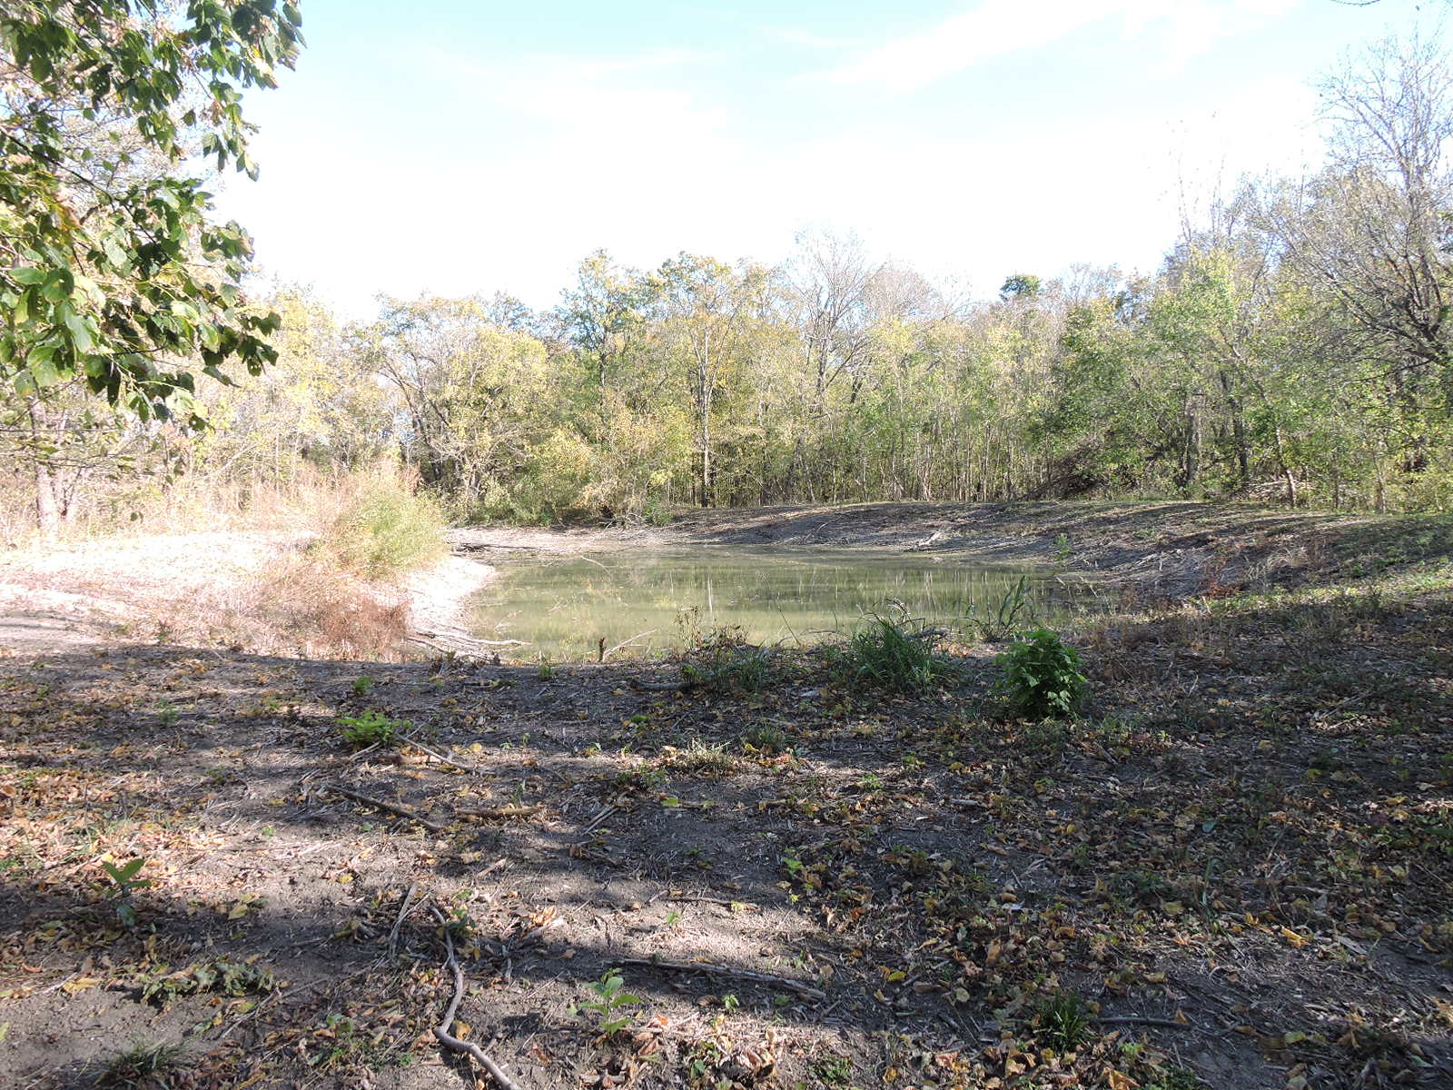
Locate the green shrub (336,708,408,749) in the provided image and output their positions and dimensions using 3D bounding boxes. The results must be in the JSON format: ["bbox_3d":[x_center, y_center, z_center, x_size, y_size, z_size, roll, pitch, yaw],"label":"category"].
[{"bbox_3d":[-2.268,1.144,6.434,0.440,0.230,0.400,0,3,0],"label":"green shrub"}]

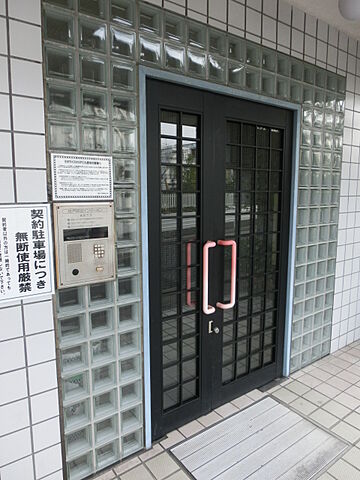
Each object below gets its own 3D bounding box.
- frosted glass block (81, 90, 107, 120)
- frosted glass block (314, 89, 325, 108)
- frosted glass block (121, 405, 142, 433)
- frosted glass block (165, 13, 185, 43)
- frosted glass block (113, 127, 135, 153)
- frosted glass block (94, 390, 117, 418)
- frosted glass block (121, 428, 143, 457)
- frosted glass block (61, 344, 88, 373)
[{"bbox_3d":[-0.432,-0.653,1.622,0.145,0.145,0.090,-6,10,-35],"label":"frosted glass block"},{"bbox_3d":[1.072,-1.116,2.653,0.145,0.145,0.090,-6,10,-35],"label":"frosted glass block"},{"bbox_3d":[-0.302,1.024,1.951,0.147,0.147,0.090,-6,10,-35],"label":"frosted glass block"},{"bbox_3d":[-0.055,-1.151,1.826,0.147,0.147,0.090,-6,10,-35],"label":"frosted glass block"},{"bbox_3d":[-0.305,-0.513,1.754,0.146,0.146,0.090,-6,10,-35],"label":"frosted glass block"},{"bbox_3d":[-0.429,0.896,1.863,0.146,0.146,0.090,-6,10,-35],"label":"frosted glass block"},{"bbox_3d":[-0.303,1.194,1.996,0.146,0.146,0.090,-6,10,-35],"label":"frosted glass block"},{"bbox_3d":[-0.556,0.599,1.730,0.146,0.146,0.090,-6,10,-35],"label":"frosted glass block"}]

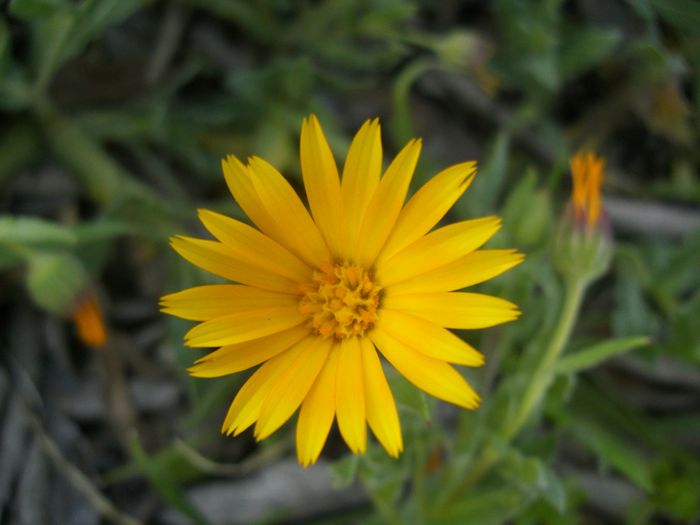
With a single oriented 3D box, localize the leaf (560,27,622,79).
[{"bbox_3d":[0.066,-0.057,0.210,0.018,0.005,0.009,-34,53,13],"label":"leaf"}]

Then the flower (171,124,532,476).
[{"bbox_3d":[-0.001,0.004,0.103,0.048,0.014,0.046,0,83,0],"label":"flower"}]

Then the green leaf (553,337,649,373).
[{"bbox_3d":[0.050,0.018,0.151,0.019,0.004,0.005,-16,52,6],"label":"green leaf"}]

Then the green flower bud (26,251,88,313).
[{"bbox_3d":[-0.056,0.004,0.147,0.011,0.011,0.012,-39,96,0],"label":"green flower bud"}]

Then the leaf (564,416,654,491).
[{"bbox_3d":[0.063,0.046,0.186,0.031,0.005,0.007,39,54,-13],"label":"leaf"}]

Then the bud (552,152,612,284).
[{"bbox_3d":[0.043,-0.008,0.141,0.011,0.024,0.011,1,21,0],"label":"bud"}]

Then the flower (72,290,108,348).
[{"bbox_3d":[-0.053,0.012,0.156,0.006,0.011,0.006,-25,18,0],"label":"flower"}]

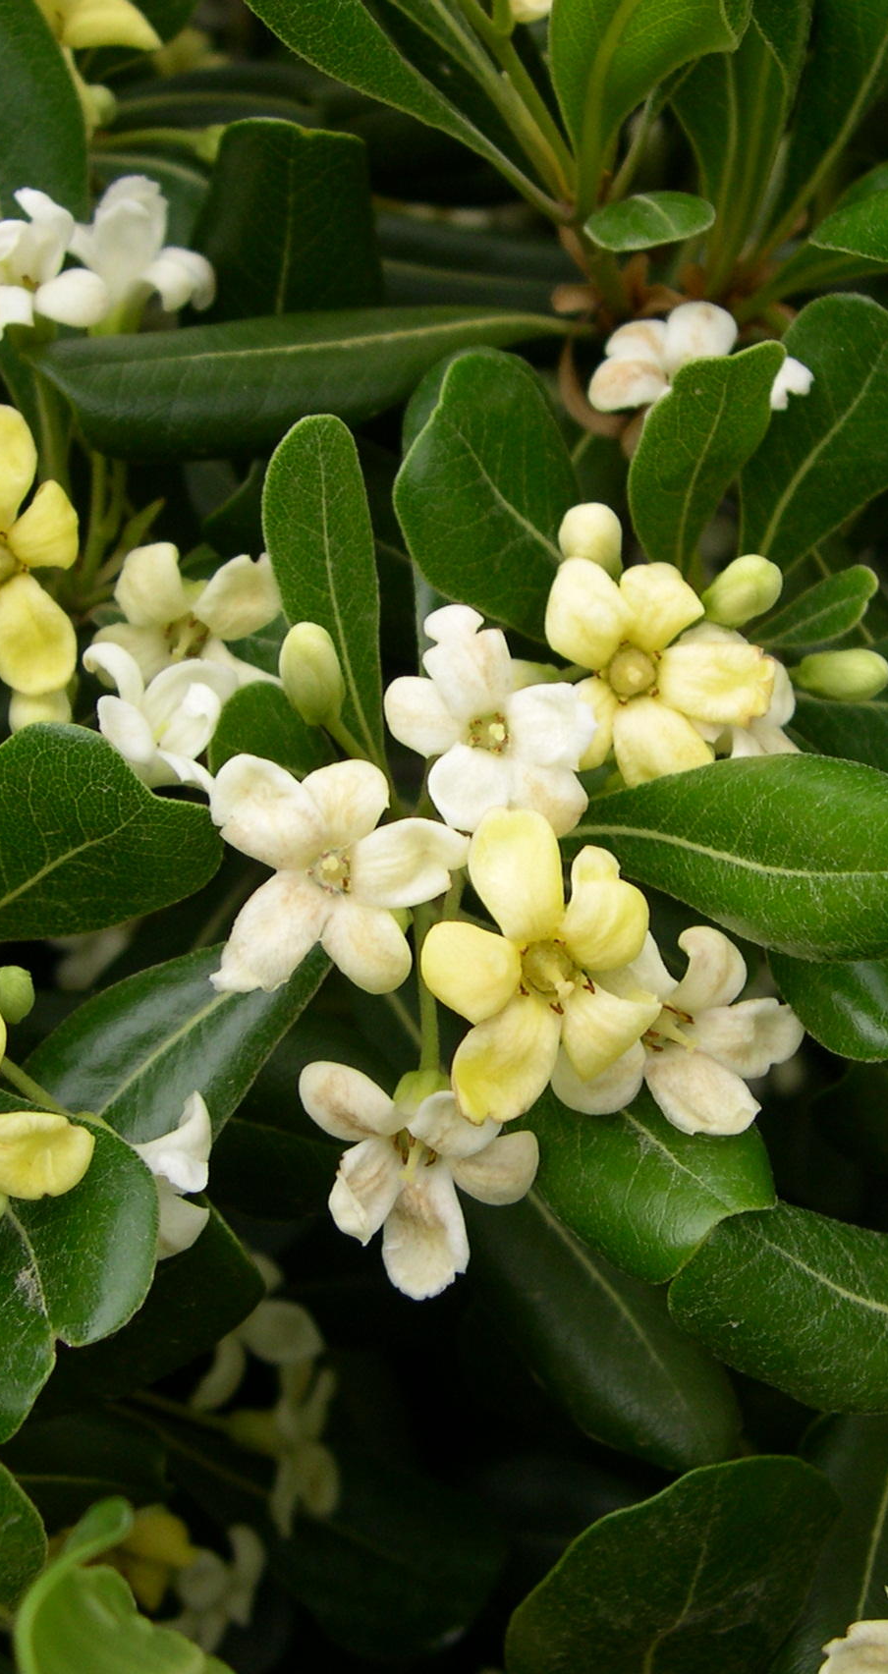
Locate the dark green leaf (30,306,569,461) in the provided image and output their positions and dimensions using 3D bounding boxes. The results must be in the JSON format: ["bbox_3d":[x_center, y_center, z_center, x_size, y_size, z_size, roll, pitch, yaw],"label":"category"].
[{"bbox_3d":[-0.018,-0.058,0.312,0.072,0.012,0.021,-4,51,-15],"label":"dark green leaf"}]

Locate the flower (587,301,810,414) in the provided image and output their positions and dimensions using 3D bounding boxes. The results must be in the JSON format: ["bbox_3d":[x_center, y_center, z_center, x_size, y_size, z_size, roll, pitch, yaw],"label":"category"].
[{"bbox_3d":[0.036,-0.067,0.350,0.030,0.015,0.021,0,66,0],"label":"flower"}]

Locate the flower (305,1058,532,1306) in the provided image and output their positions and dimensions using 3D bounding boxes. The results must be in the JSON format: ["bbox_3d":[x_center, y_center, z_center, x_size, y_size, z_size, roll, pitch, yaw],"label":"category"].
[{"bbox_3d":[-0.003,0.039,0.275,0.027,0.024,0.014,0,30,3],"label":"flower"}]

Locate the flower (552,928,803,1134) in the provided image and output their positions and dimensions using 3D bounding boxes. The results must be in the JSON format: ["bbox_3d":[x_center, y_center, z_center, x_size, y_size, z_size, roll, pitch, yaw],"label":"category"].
[{"bbox_3d":[0.025,0.021,0.265,0.028,0.023,0.016,0,18,-29],"label":"flower"}]

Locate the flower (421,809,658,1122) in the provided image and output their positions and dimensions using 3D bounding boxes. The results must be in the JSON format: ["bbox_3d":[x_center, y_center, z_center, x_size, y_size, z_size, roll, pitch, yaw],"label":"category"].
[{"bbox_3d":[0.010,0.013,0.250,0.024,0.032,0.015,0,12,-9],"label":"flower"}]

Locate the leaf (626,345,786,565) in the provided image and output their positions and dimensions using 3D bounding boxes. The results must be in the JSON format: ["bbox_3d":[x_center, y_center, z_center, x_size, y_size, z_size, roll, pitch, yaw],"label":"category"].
[{"bbox_3d":[0.030,-0.043,0.280,0.014,0.028,0.008,18,8,7],"label":"leaf"}]

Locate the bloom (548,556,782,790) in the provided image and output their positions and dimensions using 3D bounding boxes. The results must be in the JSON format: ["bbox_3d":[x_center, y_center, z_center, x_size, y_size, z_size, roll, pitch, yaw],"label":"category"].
[{"bbox_3d":[0.024,-0.018,0.275,0.026,0.026,0.015,0,5,-3],"label":"bloom"}]

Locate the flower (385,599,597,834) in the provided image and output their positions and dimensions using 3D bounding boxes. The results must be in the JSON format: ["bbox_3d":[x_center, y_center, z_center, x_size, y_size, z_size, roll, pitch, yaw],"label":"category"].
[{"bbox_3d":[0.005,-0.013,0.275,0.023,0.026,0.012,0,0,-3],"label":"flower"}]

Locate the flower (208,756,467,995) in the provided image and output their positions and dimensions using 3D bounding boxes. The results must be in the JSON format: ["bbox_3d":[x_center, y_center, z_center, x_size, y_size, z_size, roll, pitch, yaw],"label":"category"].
[{"bbox_3d":[-0.012,0.004,0.264,0.027,0.026,0.012,0,0,-2],"label":"flower"}]

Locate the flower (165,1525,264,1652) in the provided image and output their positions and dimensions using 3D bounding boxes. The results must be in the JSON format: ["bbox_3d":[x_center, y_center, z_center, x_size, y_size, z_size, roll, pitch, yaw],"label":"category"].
[{"bbox_3d":[-0.040,0.129,0.420,0.020,0.022,0.014,10,3,17],"label":"flower"}]

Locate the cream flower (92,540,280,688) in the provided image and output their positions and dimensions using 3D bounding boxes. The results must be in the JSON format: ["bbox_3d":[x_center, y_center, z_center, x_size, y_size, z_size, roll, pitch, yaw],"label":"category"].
[{"bbox_3d":[-0.032,-0.027,0.305,0.024,0.021,0.015,0,18,3],"label":"cream flower"}]

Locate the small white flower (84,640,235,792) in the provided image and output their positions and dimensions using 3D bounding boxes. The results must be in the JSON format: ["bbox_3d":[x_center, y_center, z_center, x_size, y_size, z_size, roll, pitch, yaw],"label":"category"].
[{"bbox_3d":[-0.034,-0.014,0.290,0.018,0.015,0.017,0,63,-10],"label":"small white flower"}]

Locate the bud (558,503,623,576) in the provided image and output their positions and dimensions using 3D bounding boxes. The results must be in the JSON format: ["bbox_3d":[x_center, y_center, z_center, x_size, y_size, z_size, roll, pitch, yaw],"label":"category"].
[{"bbox_3d":[0.017,-0.034,0.286,0.007,0.010,0.007,-8,32,5],"label":"bud"}]

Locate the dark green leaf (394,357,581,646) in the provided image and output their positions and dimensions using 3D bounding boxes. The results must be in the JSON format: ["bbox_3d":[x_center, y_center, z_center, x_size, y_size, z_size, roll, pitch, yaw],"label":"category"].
[{"bbox_3d":[0.006,-0.038,0.278,0.023,0.041,0.009,-35,12,-4],"label":"dark green leaf"}]

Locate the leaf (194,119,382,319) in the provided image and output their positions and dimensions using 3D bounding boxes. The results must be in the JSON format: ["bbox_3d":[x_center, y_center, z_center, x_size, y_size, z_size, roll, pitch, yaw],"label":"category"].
[{"bbox_3d":[-0.025,-0.085,0.370,0.029,0.045,0.010,5,13,0],"label":"leaf"}]

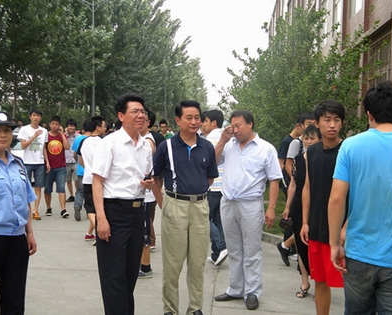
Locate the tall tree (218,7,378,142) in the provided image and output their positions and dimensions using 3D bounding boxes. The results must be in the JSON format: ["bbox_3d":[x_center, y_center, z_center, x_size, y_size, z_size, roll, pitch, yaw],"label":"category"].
[{"bbox_3d":[2.079,-1.036,11.458,3.100,3.900,2.900,0,4,0],"label":"tall tree"}]

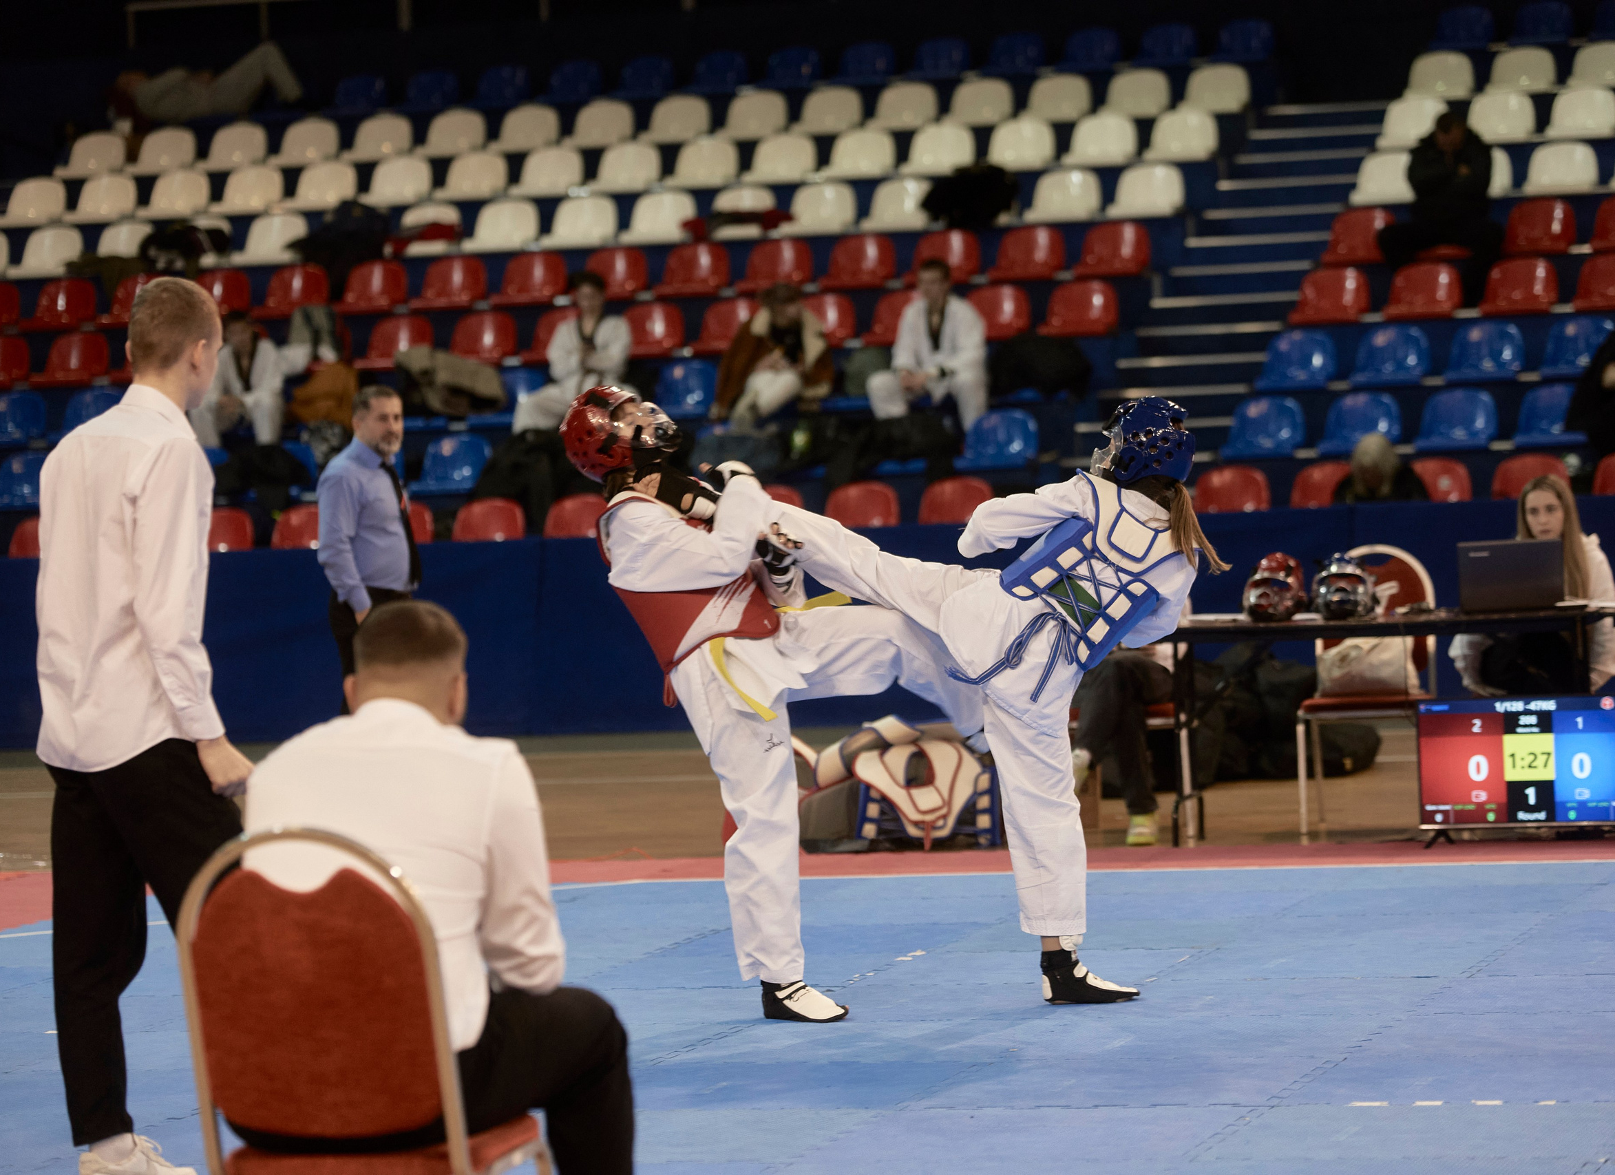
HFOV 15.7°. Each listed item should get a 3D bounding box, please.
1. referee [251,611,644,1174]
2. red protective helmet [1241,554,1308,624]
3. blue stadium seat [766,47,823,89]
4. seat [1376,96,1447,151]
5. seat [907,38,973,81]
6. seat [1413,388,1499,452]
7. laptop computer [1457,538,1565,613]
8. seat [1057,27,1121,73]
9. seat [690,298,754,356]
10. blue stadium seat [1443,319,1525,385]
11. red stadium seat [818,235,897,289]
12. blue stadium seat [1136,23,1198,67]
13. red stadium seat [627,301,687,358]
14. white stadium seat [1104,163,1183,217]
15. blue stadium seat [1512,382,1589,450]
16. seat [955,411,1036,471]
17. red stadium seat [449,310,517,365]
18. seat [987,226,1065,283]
[{"bbox_3d":[-0.532,0.654,9.237,0.560,1.280,0.820,-2,2,13],"label":"referee"},{"bbox_3d":[1.580,0.000,19.850,0.205,0.240,0.265,-2,2,26],"label":"red protective helmet"},{"bbox_3d":[-0.135,-3.428,38.835,0.390,0.320,0.372,-2,2,16],"label":"blue stadium seat"},{"bbox_3d":[3.346,-2.553,32.467,0.390,0.290,0.380,-2,2,16],"label":"seat"},{"bbox_3d":[0.770,-3.162,35.197,0.390,0.290,0.380,-2,2,16],"label":"seat"},{"bbox_3d":[3.324,-0.856,30.049,0.410,0.330,0.400,-2,2,16],"label":"seat"},{"bbox_3d":[2.362,-0.039,19.700,0.360,0.240,0.270,-3,2,-3],"label":"laptop computer"},{"bbox_3d":[1.720,-3.279,36.011,0.400,0.300,0.360,-2,2,18],"label":"seat"},{"bbox_3d":[-0.401,-1.366,30.745,0.365,0.295,0.350,-2,2,16],"label":"seat"},{"bbox_3d":[3.623,-1.255,31.439,0.390,0.320,0.372,-2,2,16],"label":"blue stadium seat"},{"bbox_3d":[0.296,-1.906,34.498,0.390,0.320,0.372,-2,2,16],"label":"red stadium seat"},{"bbox_3d":[2.118,-3.209,34.812,0.390,0.290,0.380,-2,2,16],"label":"blue stadium seat"},{"bbox_3d":[-0.884,-1.384,31.641,0.400,0.300,0.360,-2,2,18],"label":"red stadium seat"},{"bbox_3d":[1.988,-2.329,34.459,0.410,0.330,0.400,-2,2,16],"label":"white stadium seat"},{"bbox_3d":[3.541,-0.815,27.849,0.400,0.295,0.380,-2,2,18],"label":"blue stadium seat"},{"bbox_3d":[0.924,-0.727,29.172,0.400,0.300,0.360,-2,2,18],"label":"seat"},{"bbox_3d":[-1.806,-1.346,31.936,0.400,0.300,0.360,-2,2,18],"label":"red stadium seat"},{"bbox_3d":[1.261,-1.909,33.663,0.410,0.330,0.400,-2,2,16],"label":"seat"}]

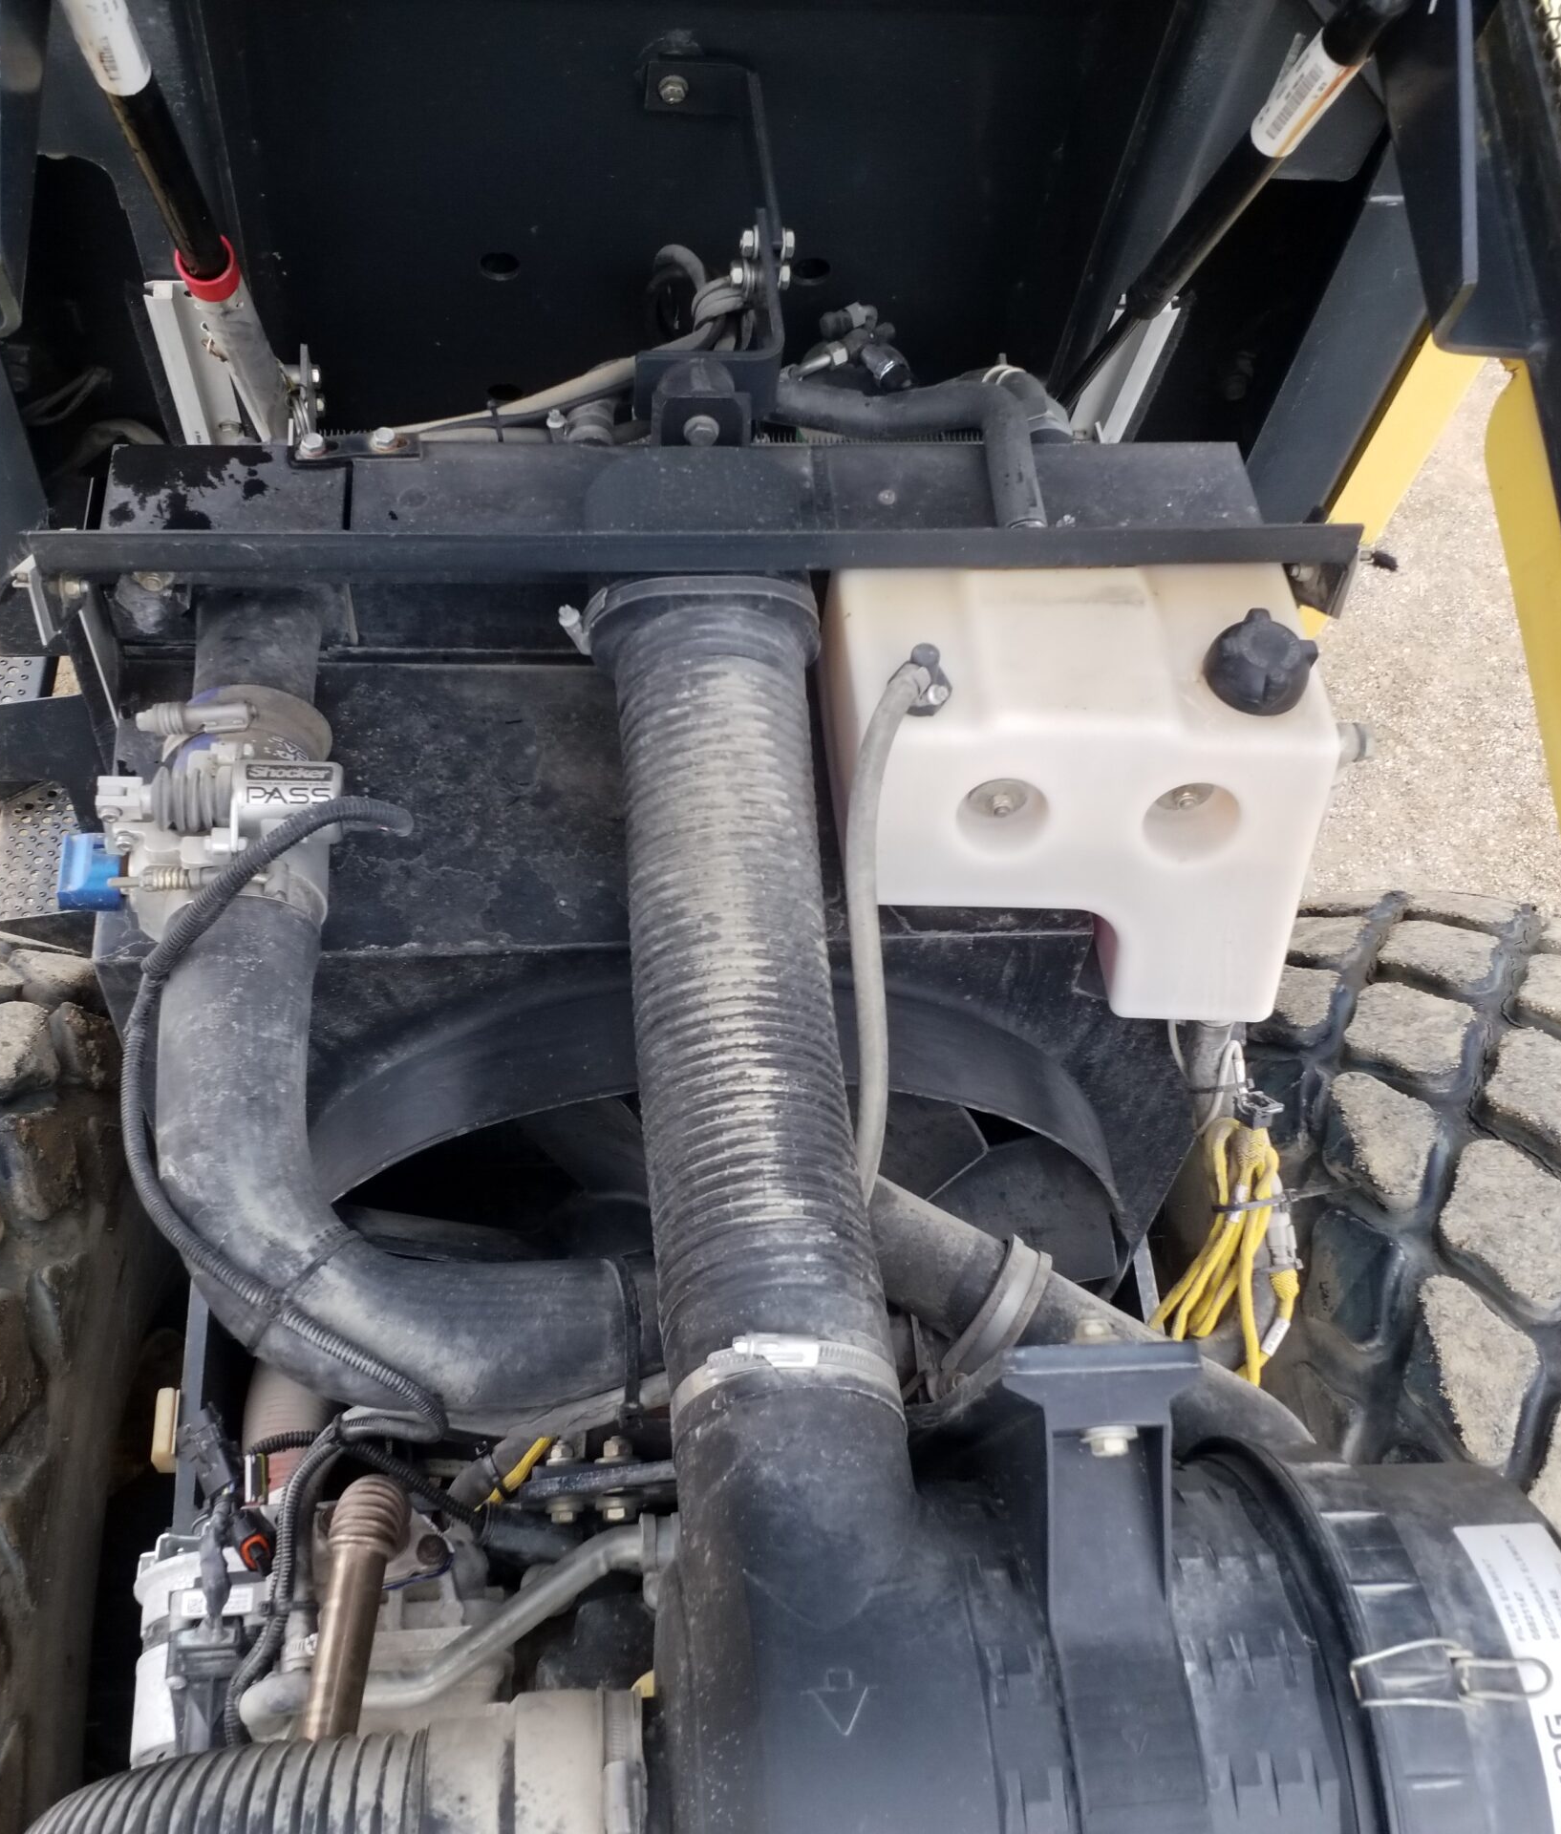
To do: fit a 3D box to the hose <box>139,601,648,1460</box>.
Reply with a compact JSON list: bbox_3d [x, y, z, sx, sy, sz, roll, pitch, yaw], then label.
[{"bbox_3d":[-0.215,0.050,1.180,0.290,0.160,0.530,0,63,0],"label":"hose"}]

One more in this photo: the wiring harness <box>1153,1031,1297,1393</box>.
[{"bbox_3d":[0.322,0.212,1.380,0.100,0.270,0.080,-2,35,2],"label":"wiring harness"}]

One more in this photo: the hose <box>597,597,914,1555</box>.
[{"bbox_3d":[-0.020,0.060,1.105,0.138,0.140,0.590,-5,60,-3],"label":"hose"}]

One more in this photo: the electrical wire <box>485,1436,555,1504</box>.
[{"bbox_3d":[-0.173,0.371,1.270,0.012,0.012,0.055,42,102,12],"label":"electrical wire"}]

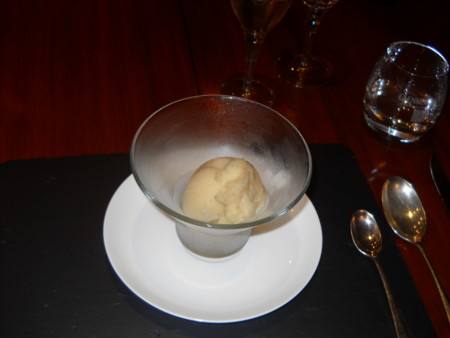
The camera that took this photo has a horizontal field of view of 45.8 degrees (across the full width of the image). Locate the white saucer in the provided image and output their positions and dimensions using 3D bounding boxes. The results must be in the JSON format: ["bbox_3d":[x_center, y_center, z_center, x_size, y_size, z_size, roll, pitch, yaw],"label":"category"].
[{"bbox_3d":[-0.010,0.055,0.478,0.190,0.021,0.190,2,48,-3],"label":"white saucer"}]

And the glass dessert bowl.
[{"bbox_3d":[-0.005,0.020,0.440,0.138,0.095,0.138,2,48,-3],"label":"glass dessert bowl"}]

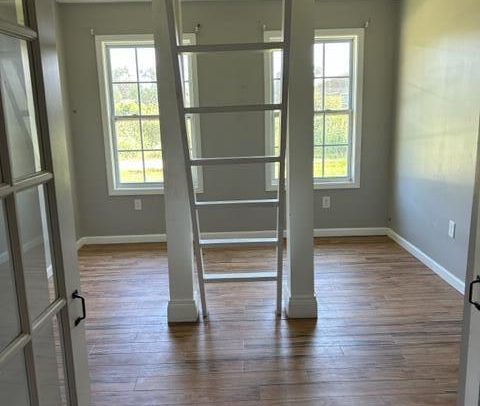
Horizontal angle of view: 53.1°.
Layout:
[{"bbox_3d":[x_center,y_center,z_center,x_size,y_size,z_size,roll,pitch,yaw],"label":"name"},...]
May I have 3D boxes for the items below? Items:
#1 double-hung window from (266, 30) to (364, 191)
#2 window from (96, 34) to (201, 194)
[{"bbox_3d":[0.769,-0.944,5.007,1.011,1.629,0.100,-2,12,-1],"label":"double-hung window"},{"bbox_3d":[-0.912,-0.889,4.973,1.002,1.619,0.100,-2,12,-1],"label":"window"}]

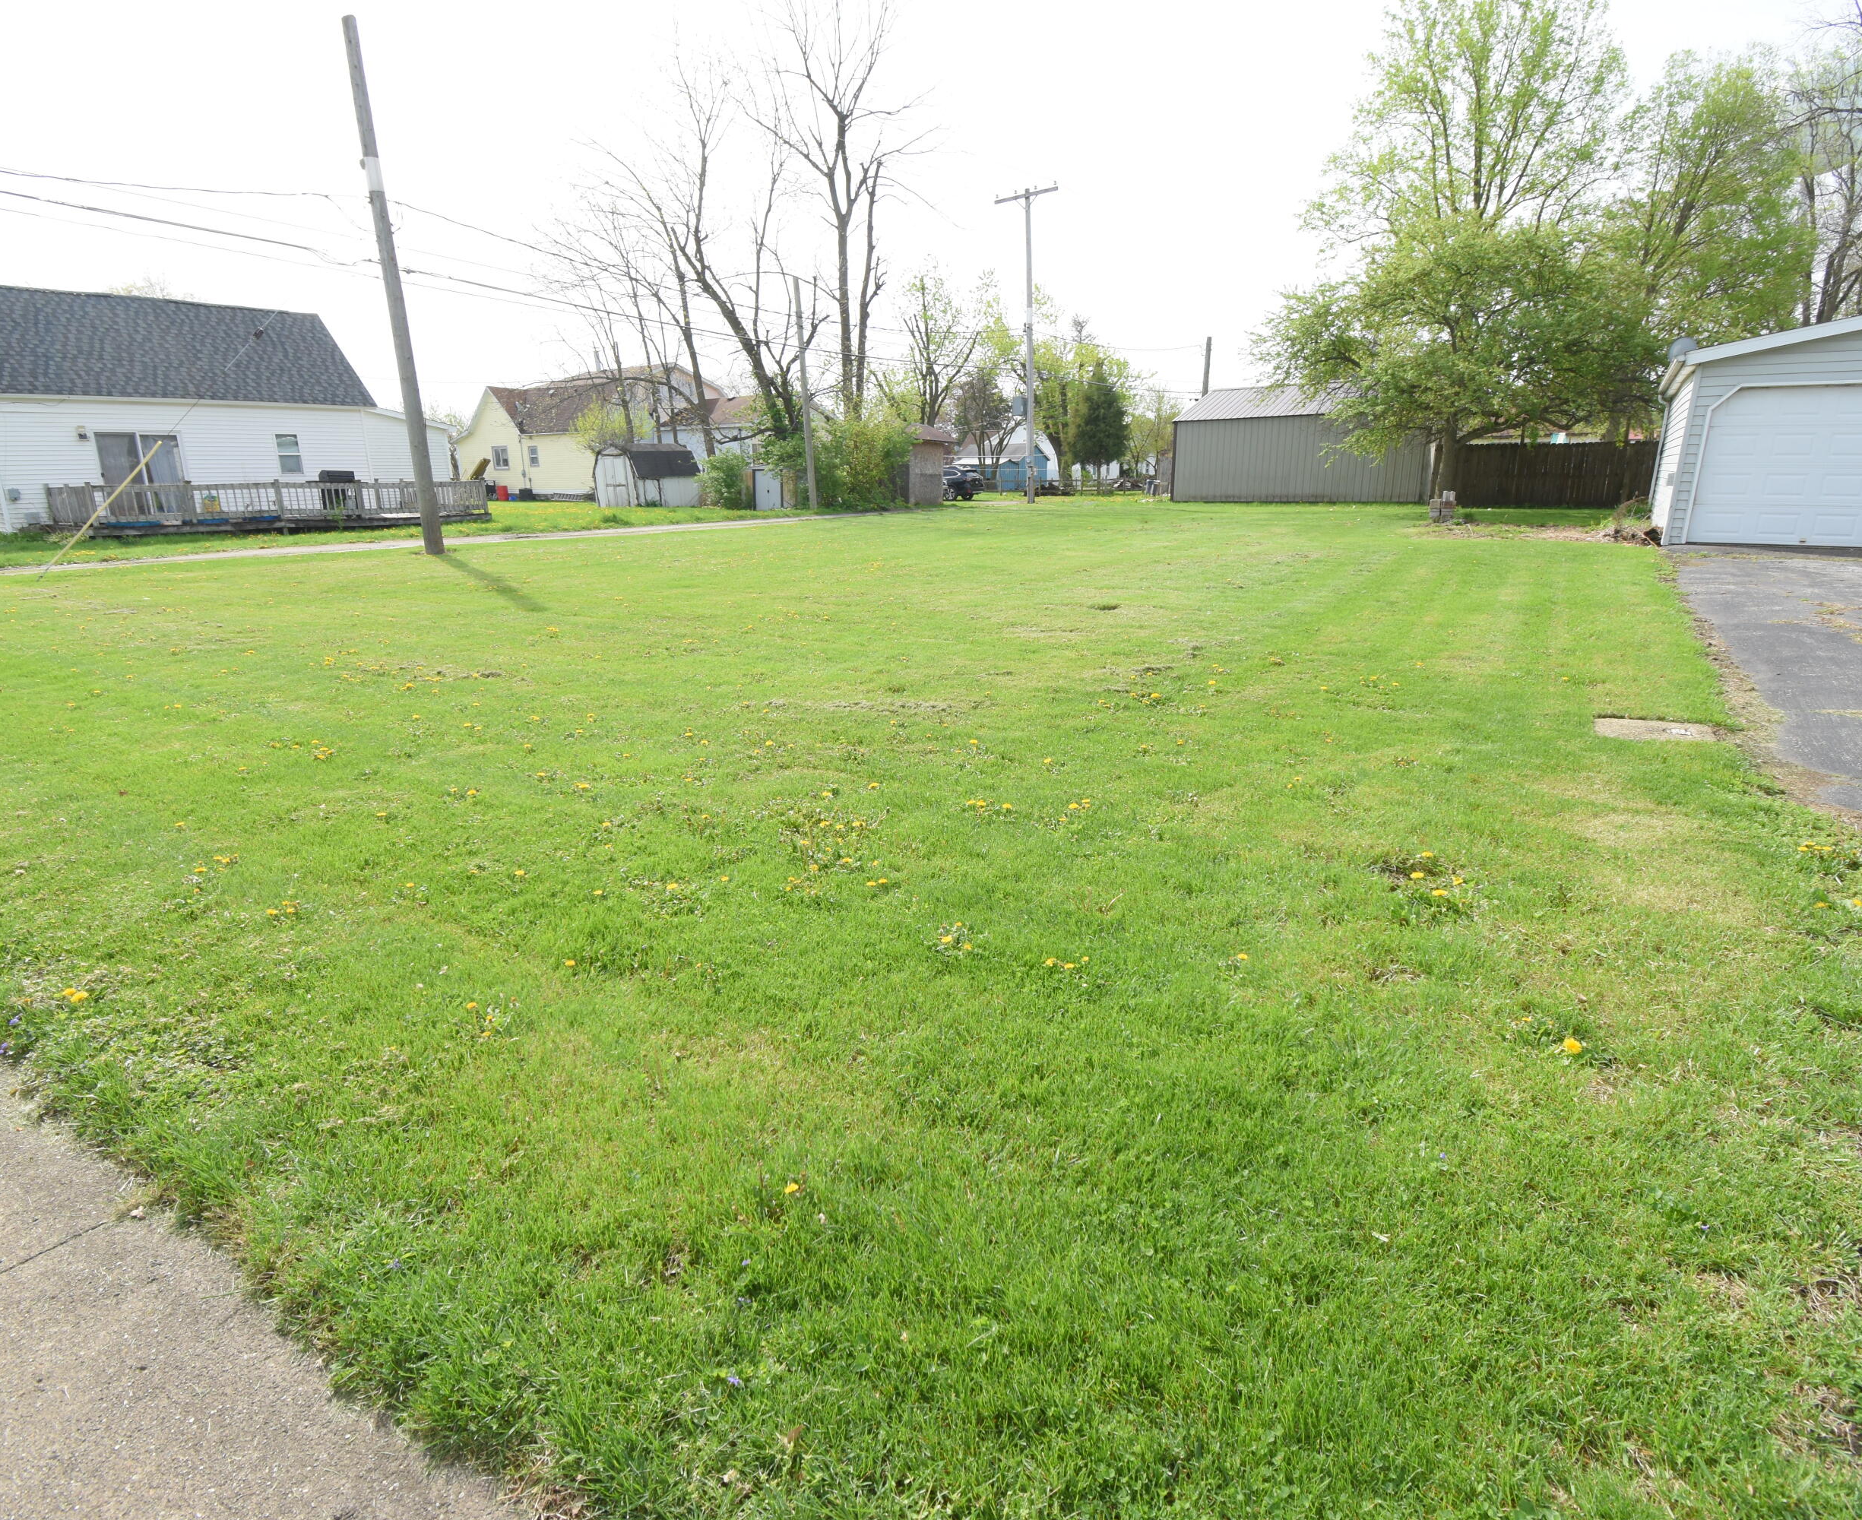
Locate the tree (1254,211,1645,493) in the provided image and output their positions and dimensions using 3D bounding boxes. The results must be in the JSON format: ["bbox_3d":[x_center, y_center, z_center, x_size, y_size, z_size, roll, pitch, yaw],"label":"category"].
[{"bbox_3d":[11.800,-8.874,21.865,8.200,6.370,7.800,8,19,26],"label":"tree"}]

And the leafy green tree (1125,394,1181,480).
[{"bbox_3d":[12.449,-17.914,54.130,4.000,5.610,4.000,0,17,0],"label":"leafy green tree"}]

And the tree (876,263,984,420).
[{"bbox_3d":[-0.191,-16.437,42.037,4.700,9.610,4.500,0,17,0],"label":"tree"}]

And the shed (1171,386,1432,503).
[{"bbox_3d":[14.400,-11.491,34.552,9.300,4.100,4.800,16,23,43],"label":"shed"}]

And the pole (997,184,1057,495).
[{"bbox_3d":[3.557,-14.666,34.214,2.600,10.490,0.300,13,23,41],"label":"pole"}]

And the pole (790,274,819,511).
[{"bbox_3d":[-4.087,-11.834,30.894,0.250,7.220,0.250,-3,17,1],"label":"pole"}]

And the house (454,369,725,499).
[{"bbox_3d":[-17.000,-16.345,47.604,8.800,6.200,11.200,15,23,41],"label":"house"}]

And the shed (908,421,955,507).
[{"bbox_3d":[-0.200,-11.034,35.527,2.300,2.800,2.300,-11,20,-33],"label":"shed"}]

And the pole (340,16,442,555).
[{"bbox_3d":[-8.953,-7.607,15.874,0.330,8.140,0.330,-1,17,0],"label":"pole"}]

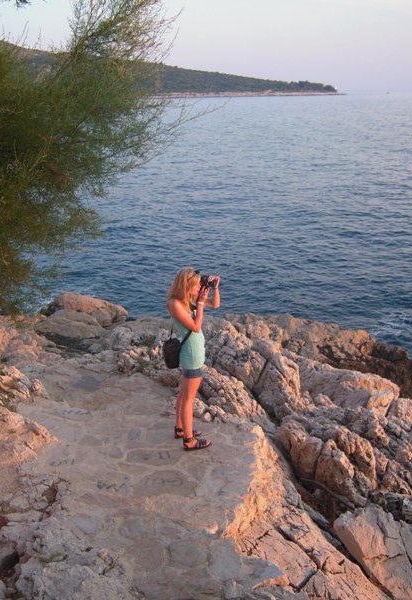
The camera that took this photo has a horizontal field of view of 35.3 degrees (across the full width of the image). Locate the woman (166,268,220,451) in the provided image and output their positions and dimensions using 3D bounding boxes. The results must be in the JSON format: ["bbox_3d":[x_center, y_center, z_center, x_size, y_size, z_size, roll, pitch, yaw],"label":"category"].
[{"bbox_3d":[-0.110,0.513,5.701,0.440,1.655,0.430,-5,19,-15],"label":"woman"}]

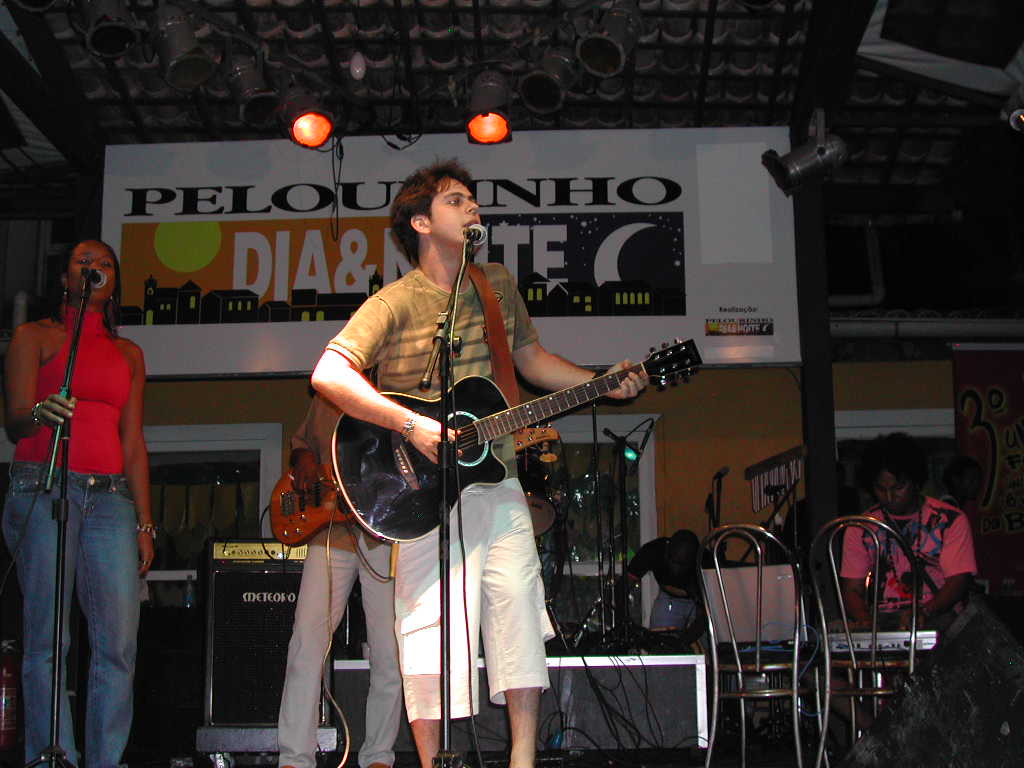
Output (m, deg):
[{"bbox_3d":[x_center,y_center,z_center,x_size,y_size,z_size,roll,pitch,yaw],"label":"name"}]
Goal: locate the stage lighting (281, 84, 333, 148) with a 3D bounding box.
[{"bbox_3d":[-1.044,-1.366,7.100,0.240,0.350,0.250,4,-46,-25],"label":"stage lighting"}]

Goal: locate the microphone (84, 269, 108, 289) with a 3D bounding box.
[{"bbox_3d":[-1.155,-0.298,3.850,0.052,0.055,0.165,1,-3,-7],"label":"microphone"}]

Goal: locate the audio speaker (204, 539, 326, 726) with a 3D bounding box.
[{"bbox_3d":[-1.037,1.060,5.936,0.510,0.780,0.380,1,-10,-7],"label":"audio speaker"}]

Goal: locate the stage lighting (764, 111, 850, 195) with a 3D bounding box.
[{"bbox_3d":[1.483,-1.155,7.000,0.380,0.280,0.250,-24,-16,15],"label":"stage lighting"}]

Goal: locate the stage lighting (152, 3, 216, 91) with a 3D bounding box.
[{"bbox_3d":[-1.519,-1.566,6.450,0.250,0.350,0.240,-34,-26,27],"label":"stage lighting"}]

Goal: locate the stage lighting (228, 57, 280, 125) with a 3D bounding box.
[{"bbox_3d":[-1.274,-1.441,6.850,0.240,0.350,0.250,8,-49,-40],"label":"stage lighting"}]

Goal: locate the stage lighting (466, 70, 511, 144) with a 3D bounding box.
[{"bbox_3d":[-0.120,-1.412,7.100,0.240,0.360,0.250,-1,-34,0],"label":"stage lighting"}]

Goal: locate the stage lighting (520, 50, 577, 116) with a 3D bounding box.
[{"bbox_3d":[0.169,-1.475,6.800,0.240,0.250,0.350,-5,31,24],"label":"stage lighting"}]

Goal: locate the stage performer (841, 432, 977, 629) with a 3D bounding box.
[{"bbox_3d":[1.504,0.802,5.300,0.530,1.270,0.700,-2,-10,5],"label":"stage performer"}]

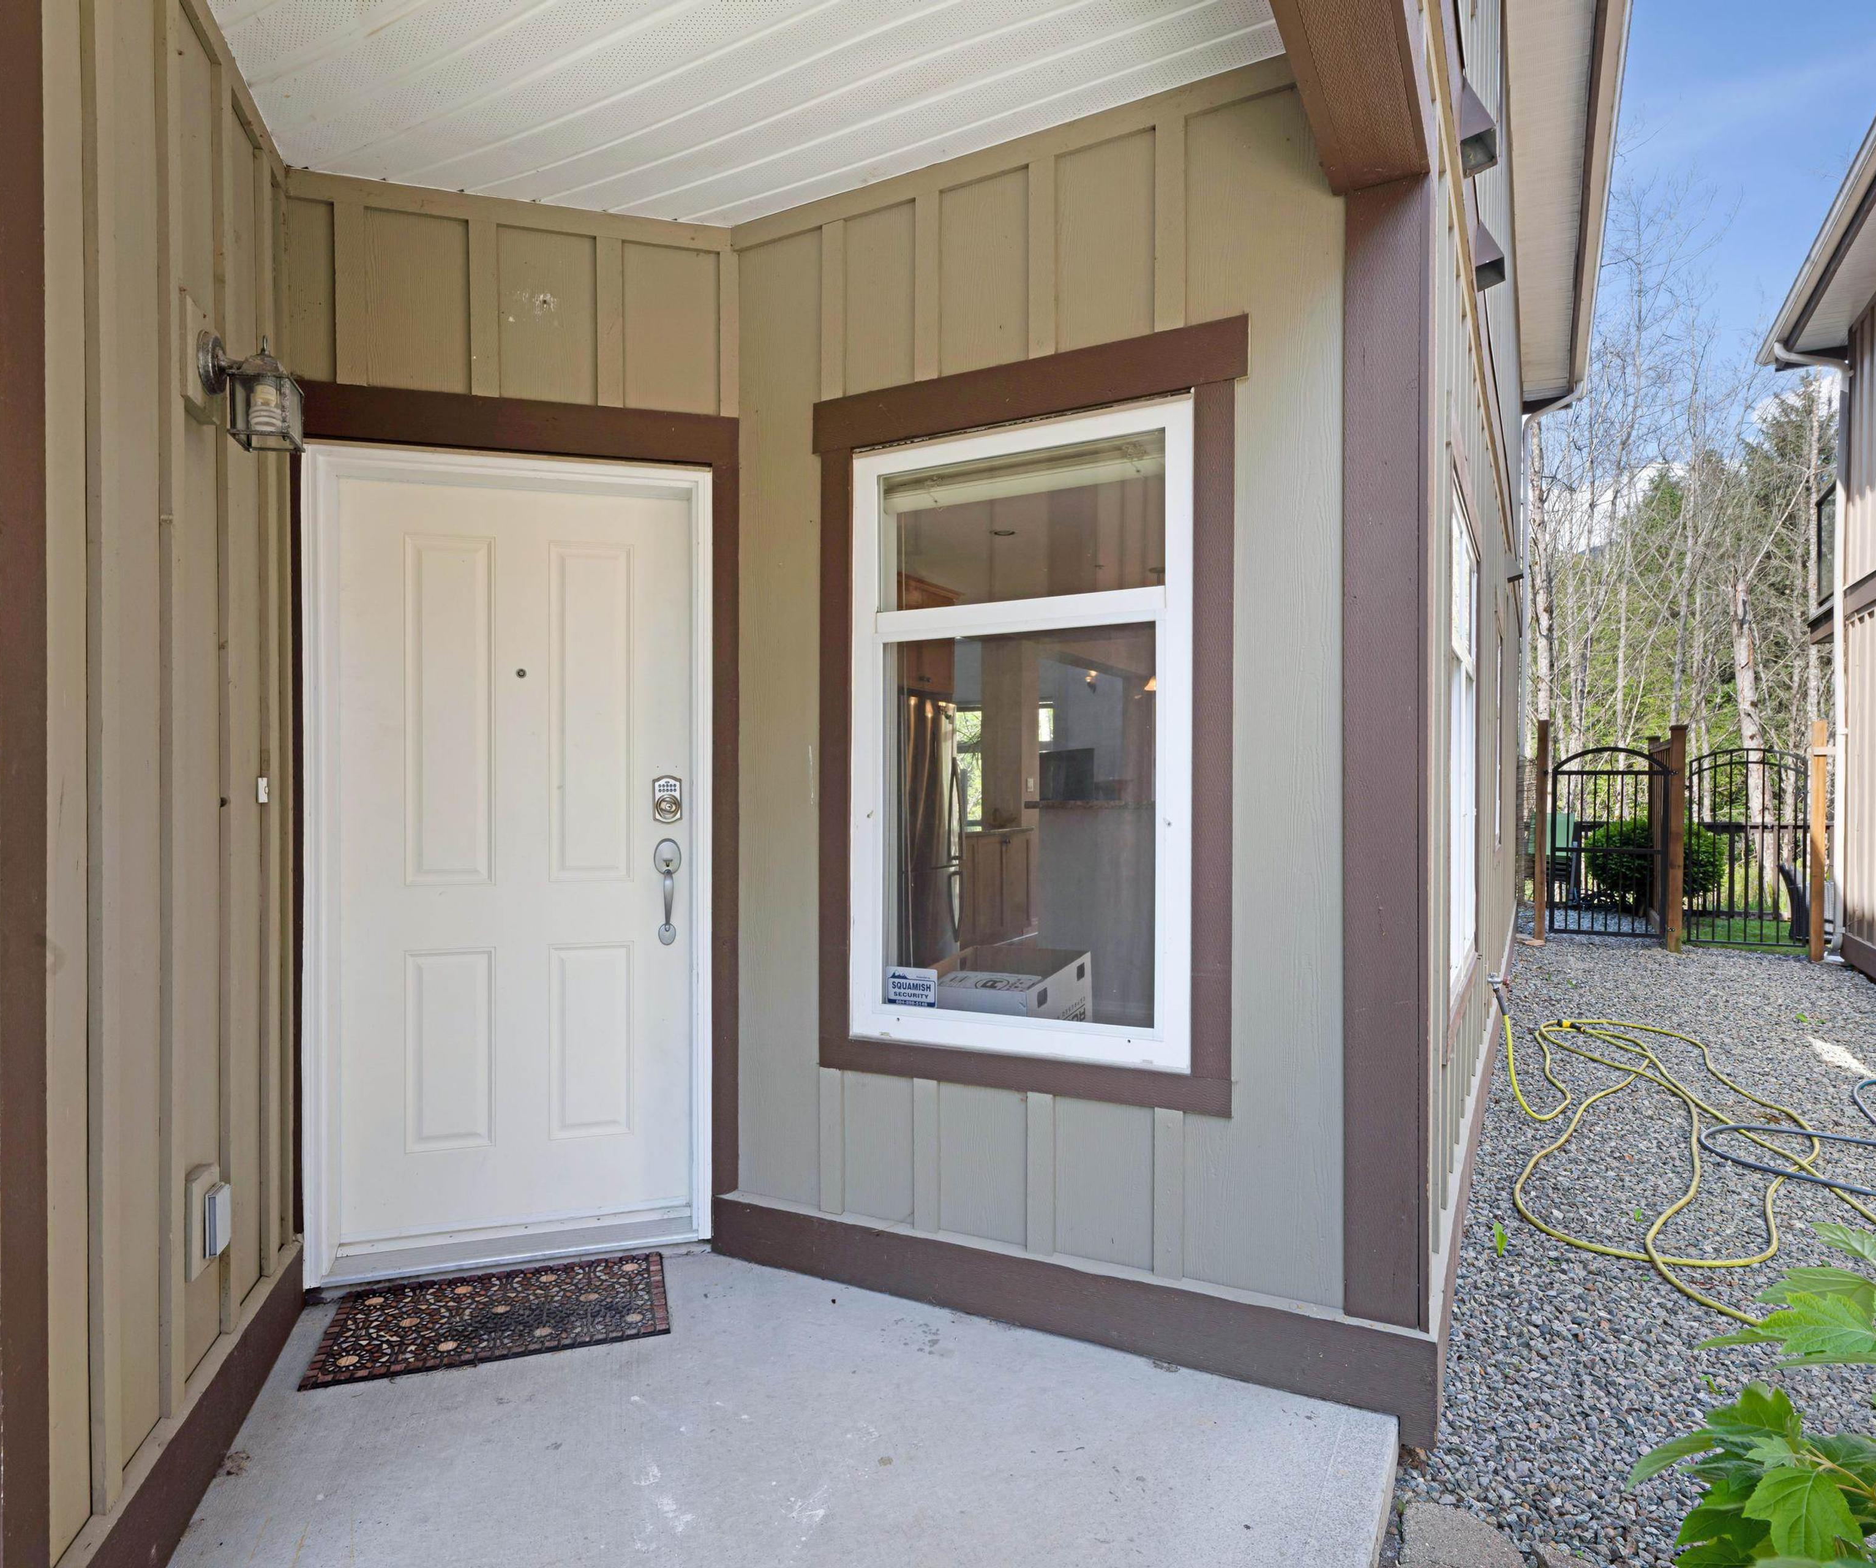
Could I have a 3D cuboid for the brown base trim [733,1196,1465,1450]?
[{"bbox_3d":[0.204,1.218,2.641,1.830,0.210,0.050,0,0,28],"label":"brown base trim"}]

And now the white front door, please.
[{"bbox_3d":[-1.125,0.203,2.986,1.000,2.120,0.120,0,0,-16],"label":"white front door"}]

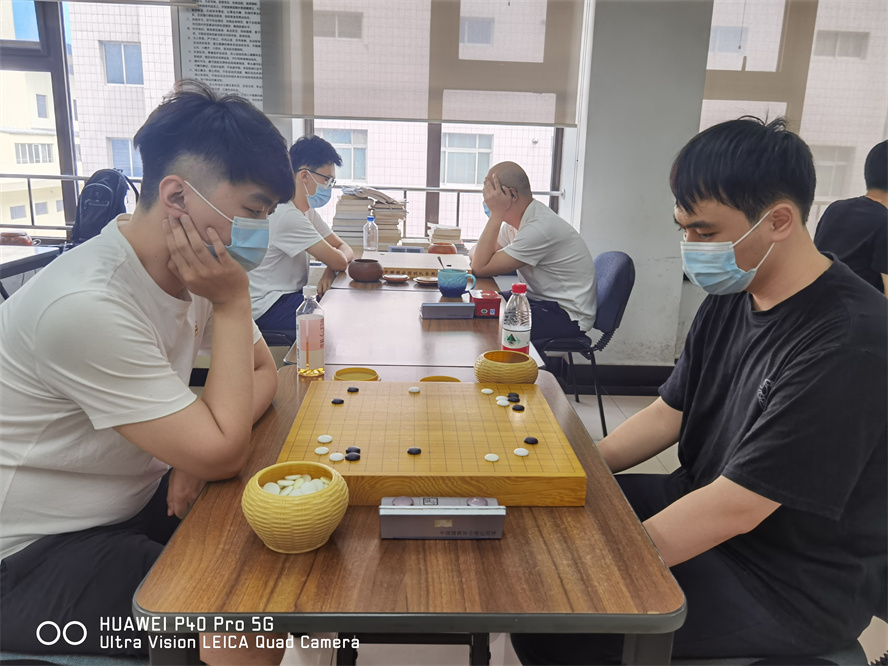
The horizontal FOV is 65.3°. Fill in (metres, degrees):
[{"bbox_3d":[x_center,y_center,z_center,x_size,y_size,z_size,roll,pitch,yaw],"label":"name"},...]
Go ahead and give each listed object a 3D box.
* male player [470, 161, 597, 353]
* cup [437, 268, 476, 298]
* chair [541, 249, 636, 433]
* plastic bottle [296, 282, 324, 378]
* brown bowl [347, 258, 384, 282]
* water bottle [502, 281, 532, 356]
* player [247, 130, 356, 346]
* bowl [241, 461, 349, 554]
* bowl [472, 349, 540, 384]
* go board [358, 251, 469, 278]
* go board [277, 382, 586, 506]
[{"bbox_3d":[0.400,-0.161,3.219,0.660,1.220,0.500,1,14,-3],"label":"male player"},{"bbox_3d":[0.047,-0.179,2.511,0.138,0.090,0.106,1,14,-3],"label":"cup"},{"bbox_3d":[0.552,0.021,3.315,0.560,0.830,0.500,1,14,-3],"label":"chair"},{"bbox_3d":[-0.307,-0.007,1.583,0.062,0.200,0.062,1,14,-3],"label":"plastic bottle"},{"bbox_3d":[-0.308,-0.249,2.761,0.139,0.080,0.139,1,14,-3],"label":"brown bowl"},{"bbox_3d":[0.170,-0.005,1.595,0.065,0.217,0.065,1,14,-3],"label":"water bottle"},{"bbox_3d":[-0.628,-0.223,3.166,0.640,1.310,0.480,1,14,-3],"label":"player"},{"bbox_3d":[-0.194,0.231,0.906,0.137,0.084,0.137,1,14,-3],"label":"bowl"},{"bbox_3d":[0.135,0.090,1.490,0.137,0.084,0.137,2,14,0],"label":"bowl"},{"bbox_3d":[-0.120,-0.296,3.036,0.458,0.044,0.420,2,14,0],"label":"go board"},{"bbox_3d":[-0.028,0.177,1.208,0.455,0.048,0.418,1,14,-3],"label":"go board"}]

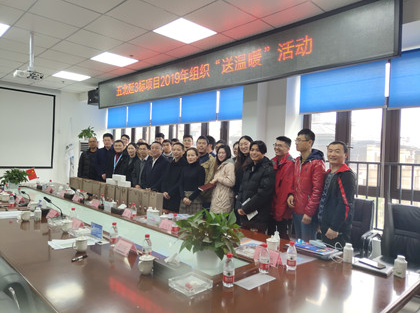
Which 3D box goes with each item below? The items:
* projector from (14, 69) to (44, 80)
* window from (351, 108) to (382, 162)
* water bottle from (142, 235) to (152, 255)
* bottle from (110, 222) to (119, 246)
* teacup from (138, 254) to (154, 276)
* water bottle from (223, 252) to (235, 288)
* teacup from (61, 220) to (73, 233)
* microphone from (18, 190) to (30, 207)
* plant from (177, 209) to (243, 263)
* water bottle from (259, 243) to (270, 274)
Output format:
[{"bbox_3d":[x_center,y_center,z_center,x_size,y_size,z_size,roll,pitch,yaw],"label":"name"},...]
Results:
[{"bbox_3d":[-2.281,-1.027,4.440,0.320,0.105,0.250,4,-2,-42],"label":"projector"},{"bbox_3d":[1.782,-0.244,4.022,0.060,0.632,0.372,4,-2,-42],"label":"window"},{"bbox_3d":[-0.425,0.622,2.399,0.063,0.178,0.063,3,-1,-9],"label":"water bottle"},{"bbox_3d":[-0.742,0.610,2.743,0.061,0.180,0.061,2,-1,-15],"label":"bottle"},{"bbox_3d":[-0.386,0.646,2.117,0.110,0.122,0.088,4,-2,-42],"label":"teacup"},{"bbox_3d":[0.111,0.643,1.999,0.063,0.178,0.063,3,-1,4],"label":"water bottle"},{"bbox_3d":[-1.301,0.618,3.184,0.110,0.122,0.088,4,-2,-42],"label":"teacup"},{"bbox_3d":[-2.602,0.577,4.929,0.170,0.200,0.110,2,-1,-44],"label":"microphone"},{"bbox_3d":[-0.006,0.533,2.336,0.430,0.360,0.420,1,-1,0],"label":"plant"},{"bbox_3d":[0.360,0.664,2.306,0.063,0.178,0.063,3,-1,10],"label":"water bottle"}]

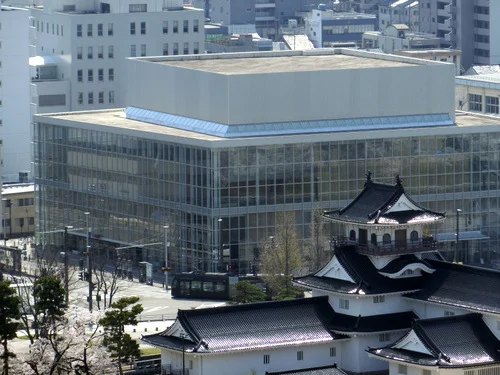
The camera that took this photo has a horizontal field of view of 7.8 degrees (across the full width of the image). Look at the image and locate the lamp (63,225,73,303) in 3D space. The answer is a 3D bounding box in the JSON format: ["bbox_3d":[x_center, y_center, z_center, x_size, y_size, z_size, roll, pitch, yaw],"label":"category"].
[{"bbox_3d":[-25.350,10.900,513.000,1.900,11.000,0.400,2,6,22],"label":"lamp"}]

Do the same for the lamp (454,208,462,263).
[{"bbox_3d":[30.700,8.100,546.000,0.400,9.900,1.900,-4,7,-30],"label":"lamp"}]

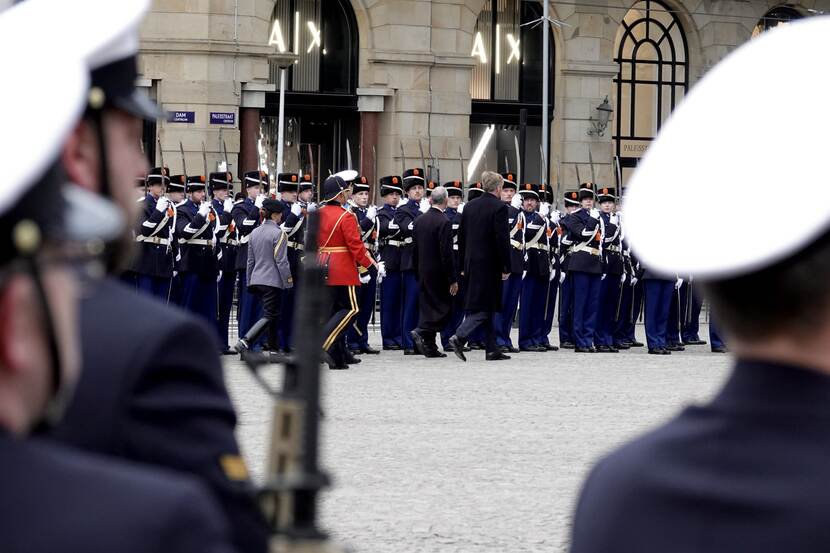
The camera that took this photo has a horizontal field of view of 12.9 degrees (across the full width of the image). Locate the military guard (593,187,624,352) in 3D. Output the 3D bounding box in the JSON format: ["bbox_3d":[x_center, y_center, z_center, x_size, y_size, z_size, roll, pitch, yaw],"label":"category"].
[{"bbox_3d":[2.033,-0.069,38.700,0.500,1.753,0.380,-1,1,-25],"label":"military guard"}]

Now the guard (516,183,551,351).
[{"bbox_3d":[1.261,-0.092,38.687,0.500,1.780,0.400,-1,1,-25],"label":"guard"}]

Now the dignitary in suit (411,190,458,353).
[{"bbox_3d":[0.180,-0.039,35.700,0.500,1.675,0.520,-1,2,-40],"label":"dignitary in suit"}]

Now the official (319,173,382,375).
[{"bbox_3d":[-0.626,-0.038,34.500,0.620,1.817,0.540,-1,2,-32],"label":"official"}]

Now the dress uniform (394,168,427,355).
[{"bbox_3d":[-0.026,-0.154,38.200,0.520,1.944,0.400,-1,2,-32],"label":"dress uniform"}]

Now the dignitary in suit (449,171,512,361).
[{"bbox_3d":[0.663,-0.107,36.528,0.640,1.880,0.540,-1,2,-37],"label":"dignitary in suit"}]

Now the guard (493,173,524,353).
[{"bbox_3d":[0.995,-0.145,38.600,0.520,1.901,0.400,-1,2,-30],"label":"guard"}]

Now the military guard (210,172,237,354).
[{"bbox_3d":[-2.031,-0.142,38.465,0.500,1.900,0.400,-1,1,-33],"label":"military guard"}]

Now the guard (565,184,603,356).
[{"bbox_3d":[1.802,-0.089,38.500,0.500,1.786,0.400,-1,2,-35],"label":"guard"}]

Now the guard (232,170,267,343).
[{"bbox_3d":[-1.733,-0.158,38.600,0.520,1.906,0.400,-1,2,-35],"label":"guard"}]

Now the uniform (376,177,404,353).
[{"bbox_3d":[-0.251,-0.139,39.200,0.520,1.872,0.400,-1,2,-30],"label":"uniform"}]

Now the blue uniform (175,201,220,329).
[{"bbox_3d":[-2.289,0.000,38.392,0.500,1.620,0.400,-1,2,-36],"label":"blue uniform"}]

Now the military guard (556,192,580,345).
[{"bbox_3d":[1.710,-0.069,40.300,0.500,1.732,0.380,-1,2,-32],"label":"military guard"}]

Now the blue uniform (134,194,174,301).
[{"bbox_3d":[-2.729,-0.024,38.392,0.500,1.670,0.400,-1,1,-25],"label":"blue uniform"}]

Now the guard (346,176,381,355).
[{"bbox_3d":[-0.541,-0.121,38.500,0.520,1.870,0.400,-1,2,-35],"label":"guard"}]

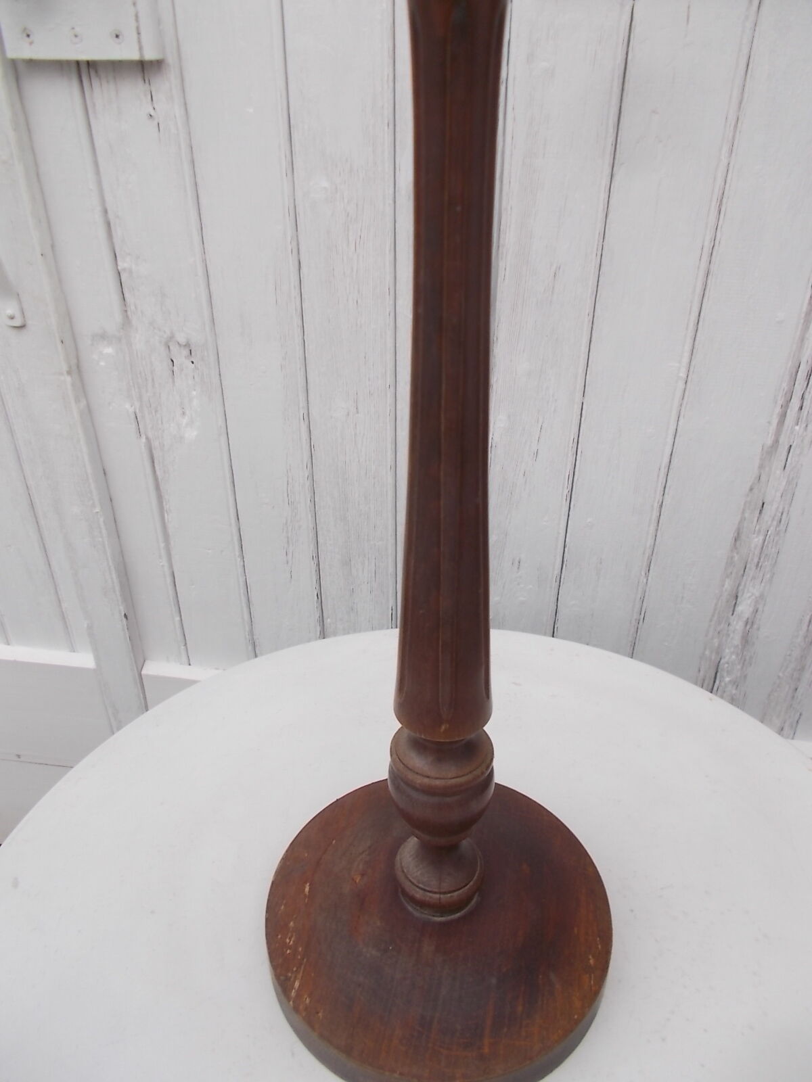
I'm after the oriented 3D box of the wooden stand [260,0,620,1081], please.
[{"bbox_3d":[0.020,-0.003,0.389,0.220,0.594,0.220,0,30,0],"label":"wooden stand"}]

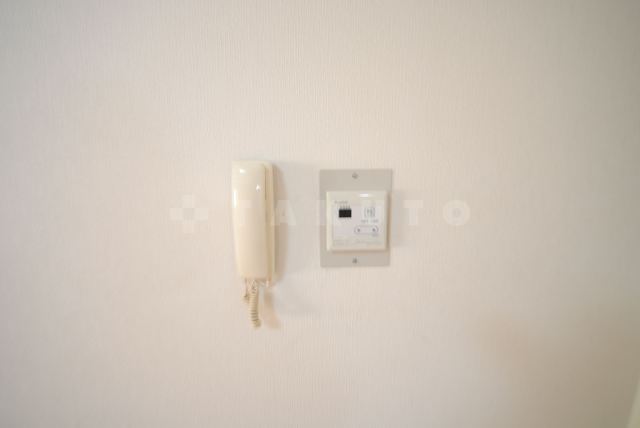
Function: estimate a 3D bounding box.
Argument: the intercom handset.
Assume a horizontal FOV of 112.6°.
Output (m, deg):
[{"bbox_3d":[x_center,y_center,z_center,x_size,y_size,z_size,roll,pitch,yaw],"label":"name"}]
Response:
[{"bbox_3d":[-0.101,0.053,0.336,0.053,0.263,0.056,0,6,0],"label":"intercom handset"}]

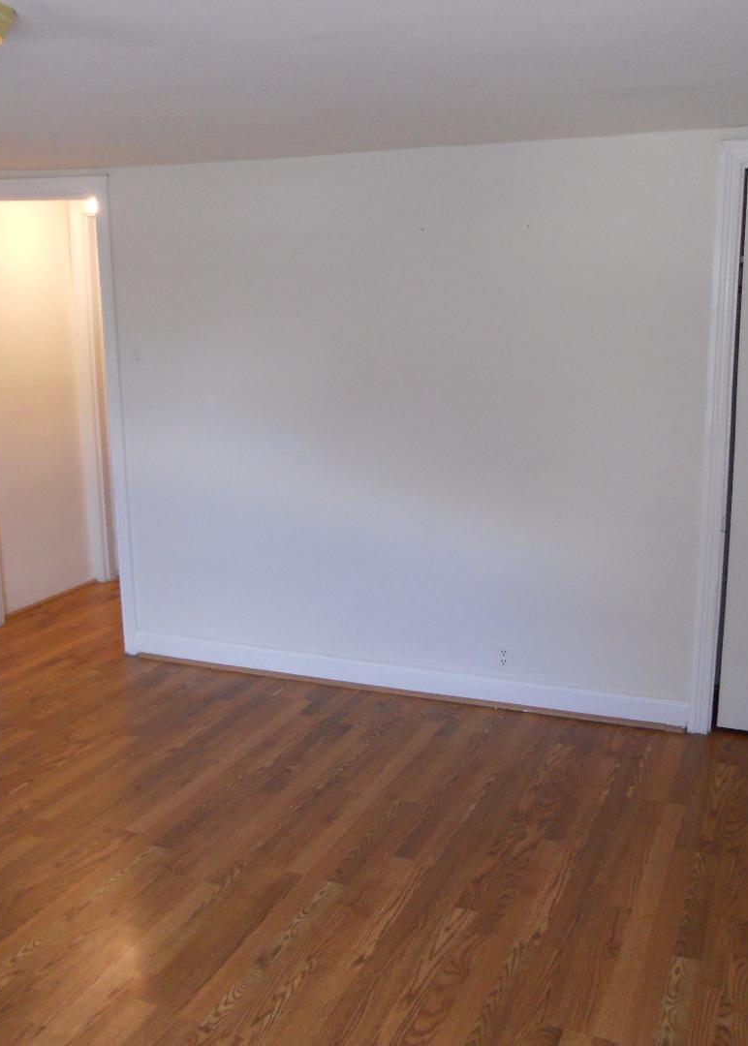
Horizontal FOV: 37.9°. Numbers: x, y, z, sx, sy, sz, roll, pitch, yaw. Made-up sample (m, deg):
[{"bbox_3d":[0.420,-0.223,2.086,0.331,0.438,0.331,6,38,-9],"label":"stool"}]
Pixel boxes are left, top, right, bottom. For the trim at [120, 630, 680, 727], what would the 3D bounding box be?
[{"bbox_3d":[0.051,0.643,4.556,2.445,0.112,0.020,4,13,22],"label":"trim"}]

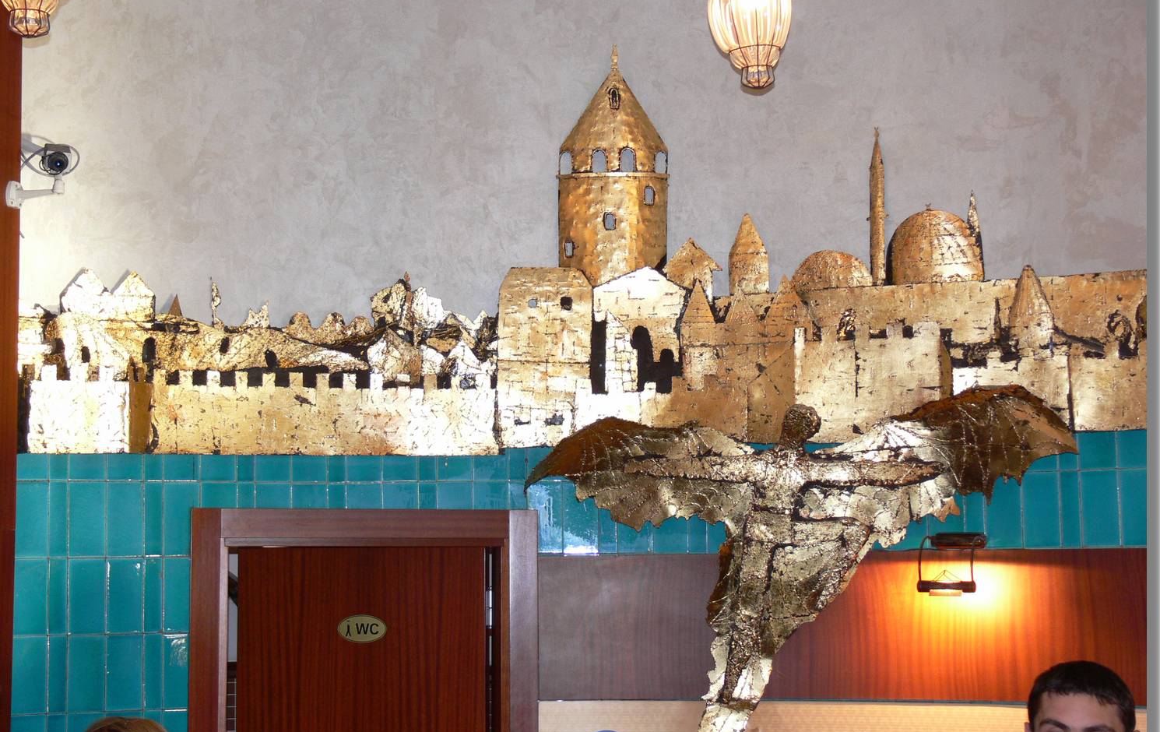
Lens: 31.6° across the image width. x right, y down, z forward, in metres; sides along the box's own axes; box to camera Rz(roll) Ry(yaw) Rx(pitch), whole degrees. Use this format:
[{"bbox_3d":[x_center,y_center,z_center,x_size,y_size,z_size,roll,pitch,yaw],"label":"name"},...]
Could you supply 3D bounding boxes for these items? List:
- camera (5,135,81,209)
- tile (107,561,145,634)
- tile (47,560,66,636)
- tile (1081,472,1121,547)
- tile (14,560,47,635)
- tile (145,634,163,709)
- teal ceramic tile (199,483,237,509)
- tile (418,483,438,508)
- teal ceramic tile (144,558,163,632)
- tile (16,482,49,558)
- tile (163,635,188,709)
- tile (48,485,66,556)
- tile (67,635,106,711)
[{"bbox_3d":[-1.383,-0.495,5.250,0.180,0.175,0.180,1,6,-18],"label":"camera"},{"bbox_3d":[-1.218,0.617,5.490,0.094,0.199,0.009,1,-6,-12],"label":"tile"},{"bbox_3d":[-1.399,0.618,5.489,0.049,0.200,0.010,1,-6,-14],"label":"tile"},{"bbox_3d":[1.357,0.374,5.335,0.096,0.200,0.010,-3,-6,21],"label":"tile"},{"bbox_3d":[-1.458,0.614,5.431,0.089,0.198,0.009,1,-6,-15],"label":"tile"},{"bbox_3d":[-1.148,0.822,5.511,0.050,0.200,0.010,1,-6,-11],"label":"tile"},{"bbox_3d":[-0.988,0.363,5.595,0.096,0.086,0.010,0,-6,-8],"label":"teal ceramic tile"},{"bbox_3d":[-0.415,0.355,5.612,0.050,0.072,0.009,0,-6,-1],"label":"tile"},{"bbox_3d":[-1.151,0.619,5.530,0.050,0.200,0.010,1,-6,-11],"label":"teal ceramic tile"},{"bbox_3d":[-1.460,0.410,5.452,0.087,0.200,0.009,1,-6,-15],"label":"tile"},{"bbox_3d":[-1.083,0.820,5.495,0.067,0.199,0.009,1,-6,-10],"label":"tile"},{"bbox_3d":[-1.403,0.414,5.509,0.049,0.200,0.010,1,-6,-14],"label":"tile"},{"bbox_3d":[-1.318,0.821,5.474,0.099,0.200,0.010,1,-6,-13],"label":"tile"}]

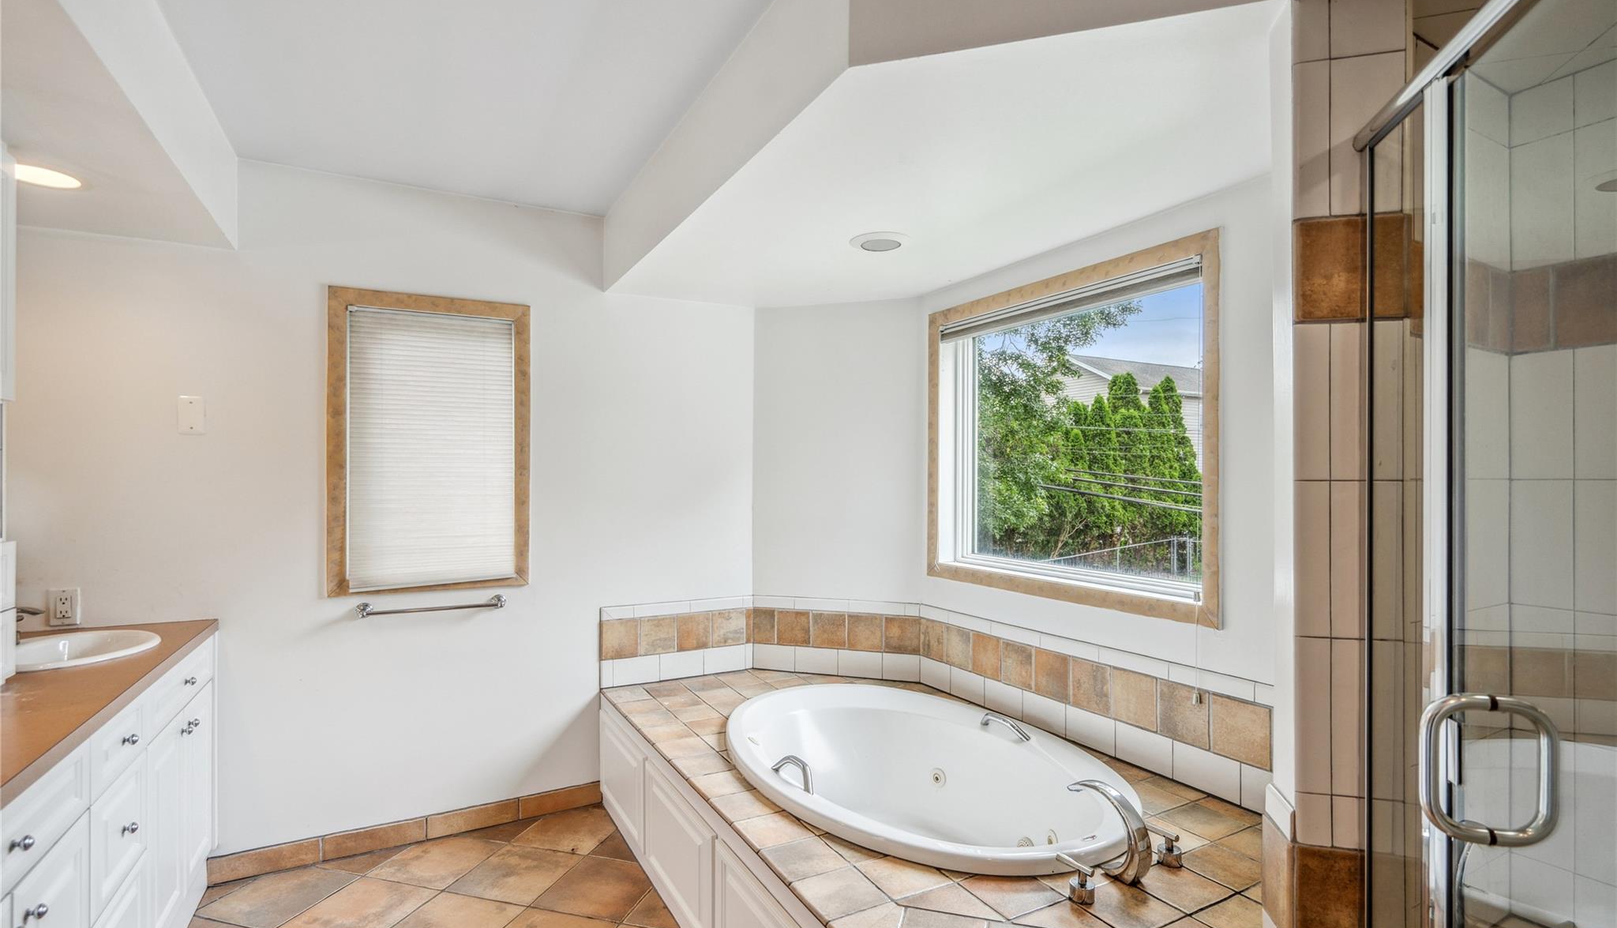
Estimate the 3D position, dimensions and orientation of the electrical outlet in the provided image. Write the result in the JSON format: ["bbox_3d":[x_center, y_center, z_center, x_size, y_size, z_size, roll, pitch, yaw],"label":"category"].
[{"bbox_3d":[-2.328,0.448,2.250,0.073,0.116,0.010,1,-1,-27],"label":"electrical outlet"}]

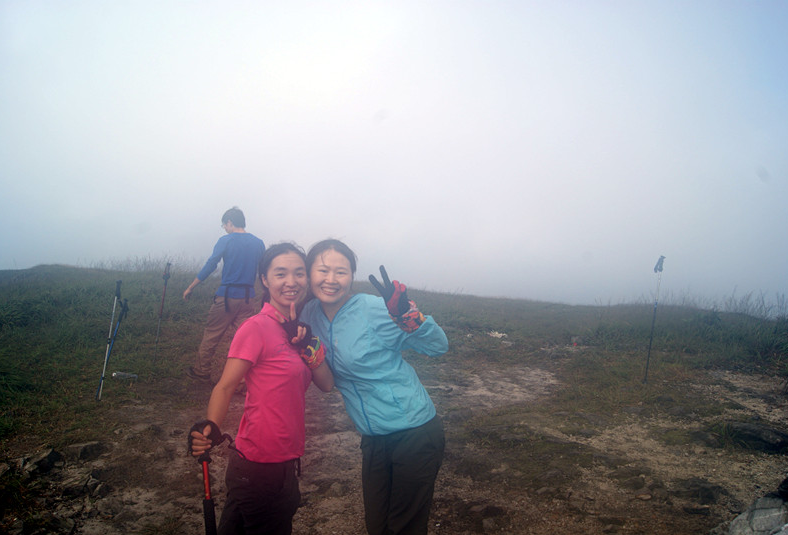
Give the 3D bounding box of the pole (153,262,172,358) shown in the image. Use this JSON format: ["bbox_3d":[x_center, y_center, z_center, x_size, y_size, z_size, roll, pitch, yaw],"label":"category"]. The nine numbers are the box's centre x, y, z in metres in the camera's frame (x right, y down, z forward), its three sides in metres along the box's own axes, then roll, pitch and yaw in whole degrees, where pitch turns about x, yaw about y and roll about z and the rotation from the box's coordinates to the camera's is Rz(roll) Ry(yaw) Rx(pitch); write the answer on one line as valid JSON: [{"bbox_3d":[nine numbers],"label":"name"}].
[{"bbox_3d":[-2.371,0.451,6.150,0.080,1.030,0.080,9,4,17],"label":"pole"}]

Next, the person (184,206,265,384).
[{"bbox_3d":[-1.534,0.272,5.450,0.660,1.660,0.620,0,5,-32],"label":"person"}]

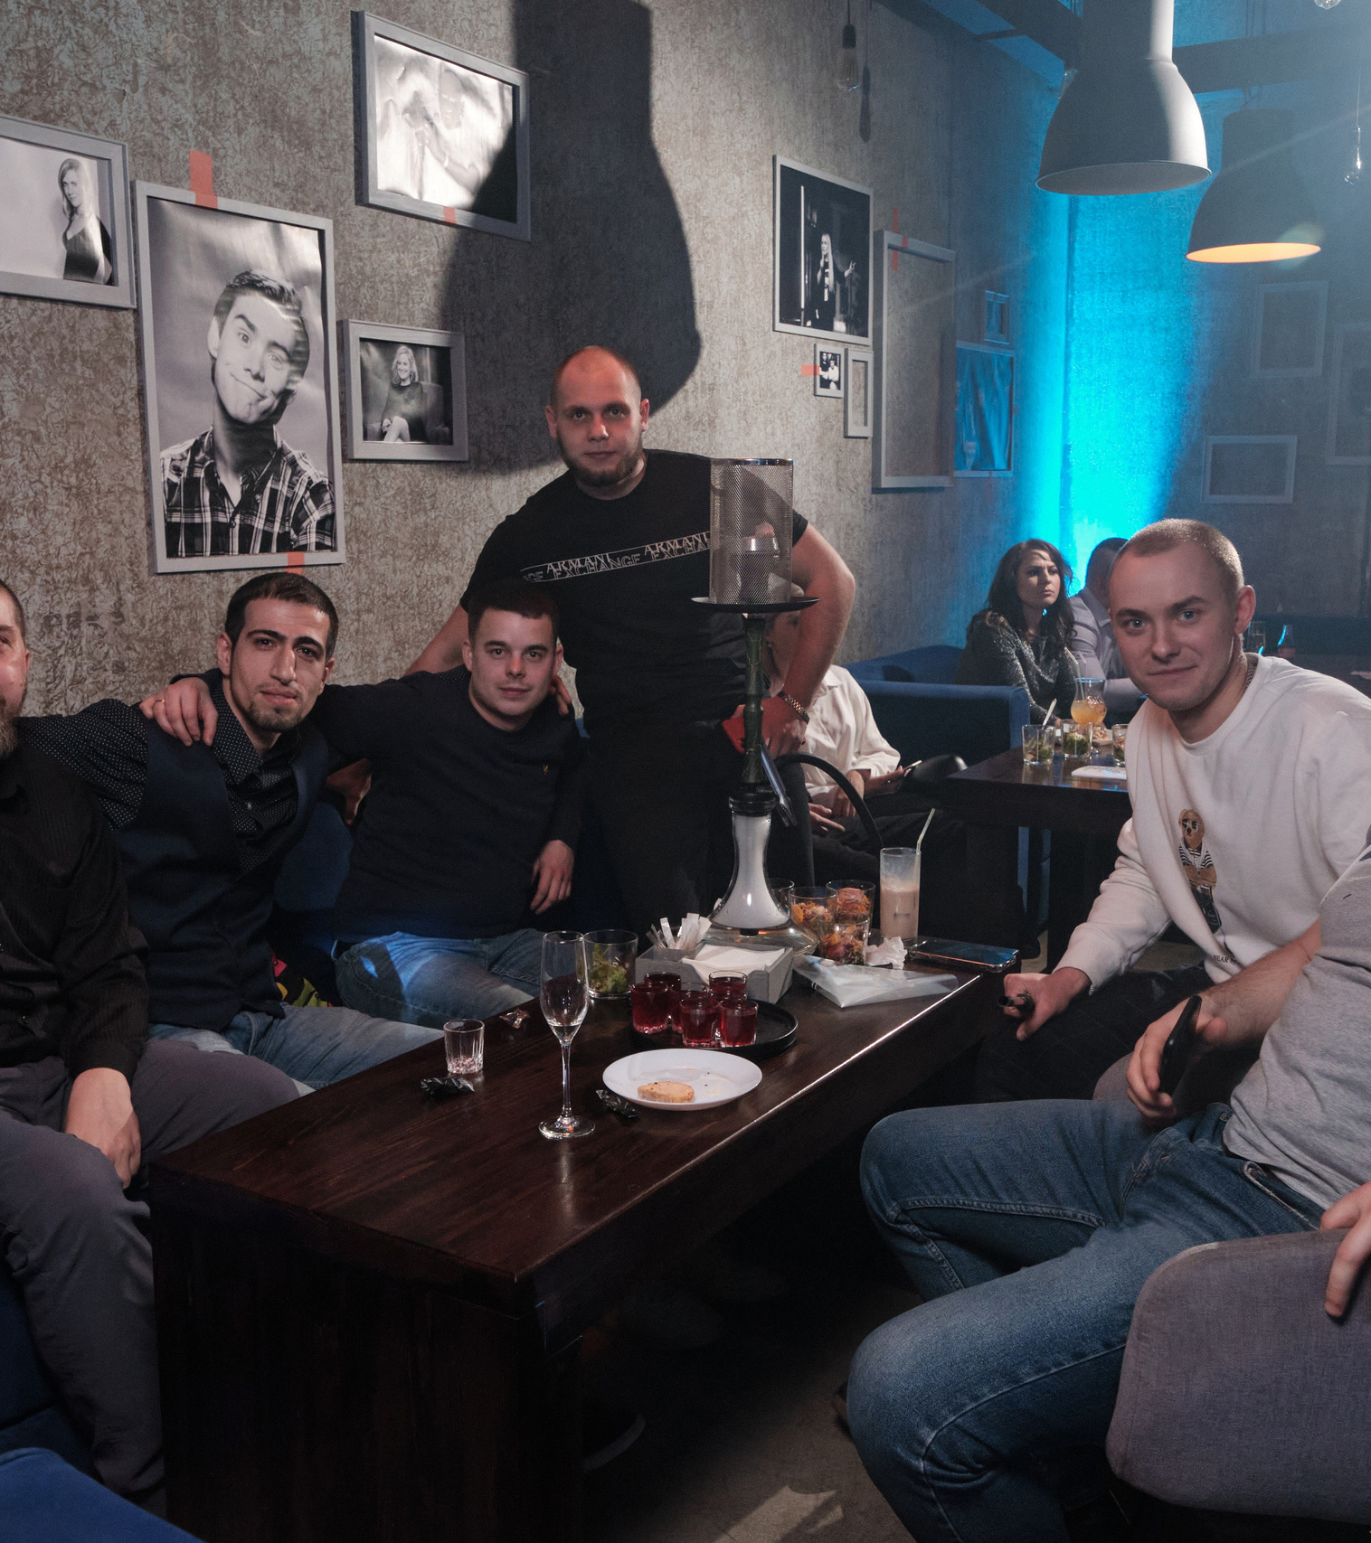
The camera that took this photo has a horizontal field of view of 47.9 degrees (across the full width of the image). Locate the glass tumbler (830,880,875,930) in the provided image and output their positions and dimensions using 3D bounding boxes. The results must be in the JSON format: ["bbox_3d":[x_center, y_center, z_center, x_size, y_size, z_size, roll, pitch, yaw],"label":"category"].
[{"bbox_3d":[0.262,0.223,2.455,0.077,0.078,0.077,0,10,0],"label":"glass tumbler"}]

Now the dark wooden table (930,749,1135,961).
[{"bbox_3d":[1.157,0.301,4.062,0.600,0.700,1.150,5,11,28],"label":"dark wooden table"}]

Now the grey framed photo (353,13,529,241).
[{"bbox_3d":[-0.504,-1.354,3.287,0.028,0.361,0.515,7,12,32],"label":"grey framed photo"}]

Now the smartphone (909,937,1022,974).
[{"bbox_3d":[0.439,0.292,2.446,0.155,0.011,0.080,6,11,29],"label":"smartphone"}]

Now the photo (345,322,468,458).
[{"bbox_3d":[-0.587,-0.795,3.260,0.028,0.270,0.348,7,12,32],"label":"photo"}]

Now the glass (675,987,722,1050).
[{"bbox_3d":[0.020,0.332,2.053,0.051,0.059,0.051,7,12,33],"label":"glass"}]

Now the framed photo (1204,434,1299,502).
[{"bbox_3d":[2.281,-1.212,6.209,0.342,0.267,0.028,7,12,32],"label":"framed photo"}]

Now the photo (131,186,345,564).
[{"bbox_3d":[-0.864,-0.752,3.035,0.030,0.697,0.479,7,12,33],"label":"photo"}]

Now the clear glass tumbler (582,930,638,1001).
[{"bbox_3d":[-0.108,0.286,2.281,0.079,0.086,0.079,0,10,0],"label":"clear glass tumbler"}]

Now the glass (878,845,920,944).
[{"bbox_3d":[0.359,0.205,2.580,0.067,0.142,0.067,0,10,0],"label":"glass"}]

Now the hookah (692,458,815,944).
[{"bbox_3d":[0.106,-0.093,2.431,0.205,0.780,0.205,0,10,0],"label":"hookah"}]

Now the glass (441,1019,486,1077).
[{"bbox_3d":[-0.282,0.354,1.977,0.051,0.059,0.051,0,10,0],"label":"glass"}]

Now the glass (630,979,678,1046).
[{"bbox_3d":[-0.046,0.324,2.101,0.051,0.059,0.051,7,12,33],"label":"glass"}]

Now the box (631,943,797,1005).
[{"bbox_3d":[0.042,0.282,2.205,0.196,0.052,0.120,4,10,17],"label":"box"}]

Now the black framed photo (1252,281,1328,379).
[{"bbox_3d":[2.380,-1.728,6.055,0.253,0.356,0.028,7,12,32],"label":"black framed photo"}]

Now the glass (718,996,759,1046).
[{"bbox_3d":[0.072,0.335,2.054,0.051,0.059,0.051,0,10,0],"label":"glass"}]

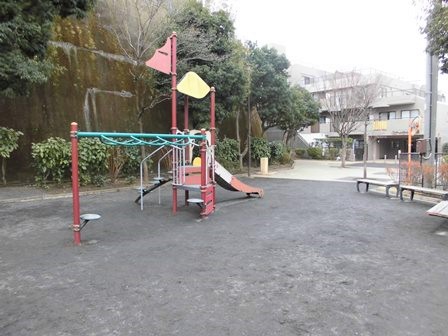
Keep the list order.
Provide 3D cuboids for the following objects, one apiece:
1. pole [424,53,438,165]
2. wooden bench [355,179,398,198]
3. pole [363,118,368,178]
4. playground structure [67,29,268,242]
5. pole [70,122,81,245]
[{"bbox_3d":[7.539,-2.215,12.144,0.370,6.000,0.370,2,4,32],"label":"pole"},{"bbox_3d":[4.991,0.666,10.970,0.420,0.410,1.520,-1,3,-13],"label":"wooden bench"},{"bbox_3d":[6.884,-0.927,16.326,0.130,2.952,0.130,1,4,23],"label":"pole"},{"bbox_3d":[-1.482,-1.038,8.445,2.864,4.170,6.119,2,4,38],"label":"playground structure"},{"bbox_3d":[-2.337,0.259,5.322,0.100,1.950,0.100,3,4,40],"label":"pole"}]

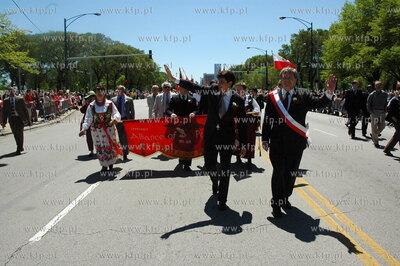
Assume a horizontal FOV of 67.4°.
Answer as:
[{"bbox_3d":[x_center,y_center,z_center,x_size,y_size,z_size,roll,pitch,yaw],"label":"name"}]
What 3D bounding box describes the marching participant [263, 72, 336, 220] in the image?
[{"bbox_3d":[1.149,0.119,3.570,0.840,1.760,0.550,1,8,11],"label":"marching participant"}]

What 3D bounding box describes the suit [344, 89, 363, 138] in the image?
[{"bbox_3d":[4.866,-0.618,9.500,0.540,1.570,0.450,1,8,14],"label":"suit"}]

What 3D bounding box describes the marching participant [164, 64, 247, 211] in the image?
[{"bbox_3d":[0.075,0.036,4.096,1.070,1.850,0.680,0,7,7],"label":"marching participant"}]

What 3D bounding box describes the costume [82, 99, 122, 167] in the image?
[{"bbox_3d":[-1.982,0.010,6.094,0.760,1.360,0.550,-2,7,-6],"label":"costume"}]

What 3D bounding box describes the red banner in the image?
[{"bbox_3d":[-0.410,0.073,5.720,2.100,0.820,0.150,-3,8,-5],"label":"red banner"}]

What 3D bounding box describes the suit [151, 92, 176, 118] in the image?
[{"bbox_3d":[-0.808,-0.209,7.228,0.580,1.490,0.380,-1,7,-2],"label":"suit"}]

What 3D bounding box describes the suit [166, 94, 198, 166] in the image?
[{"bbox_3d":[-0.350,-0.037,5.991,0.640,1.440,0.420,-1,7,0],"label":"suit"}]

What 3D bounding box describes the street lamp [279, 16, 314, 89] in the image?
[{"bbox_3d":[10.449,-7.561,32.537,3.600,9.500,0.350,-1,7,0],"label":"street lamp"}]

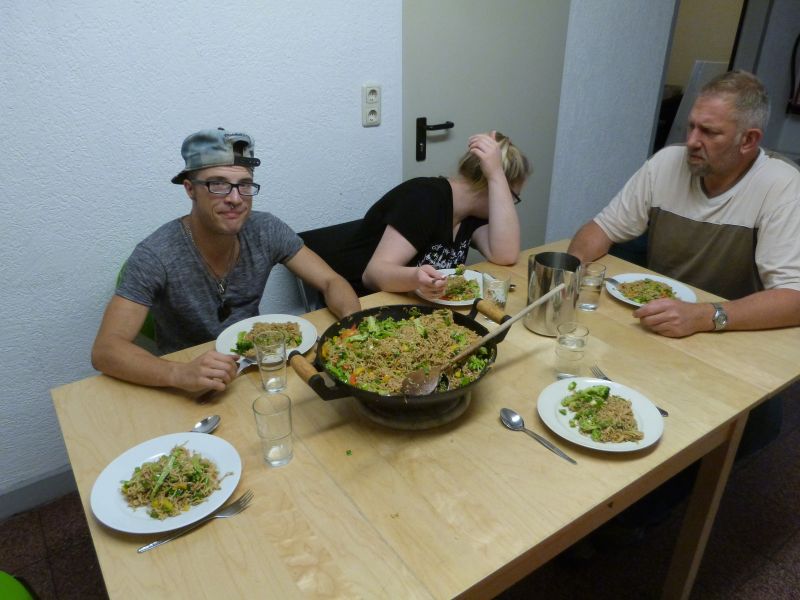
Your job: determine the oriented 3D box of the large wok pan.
[{"bbox_3d":[0.016,0.123,1.219,0.490,0.140,0.375,-15,30,-28],"label":"large wok pan"}]

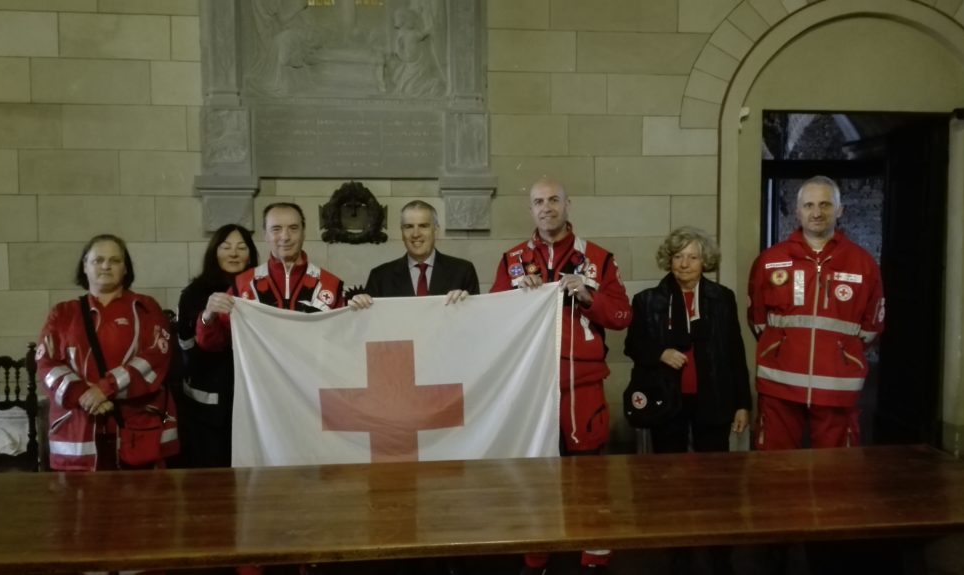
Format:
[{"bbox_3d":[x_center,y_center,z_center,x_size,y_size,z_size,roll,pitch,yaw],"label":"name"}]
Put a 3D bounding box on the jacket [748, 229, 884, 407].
[{"bbox_3d":[1.446,0.126,3.169,0.590,0.760,0.360,1,3,18],"label":"jacket"}]

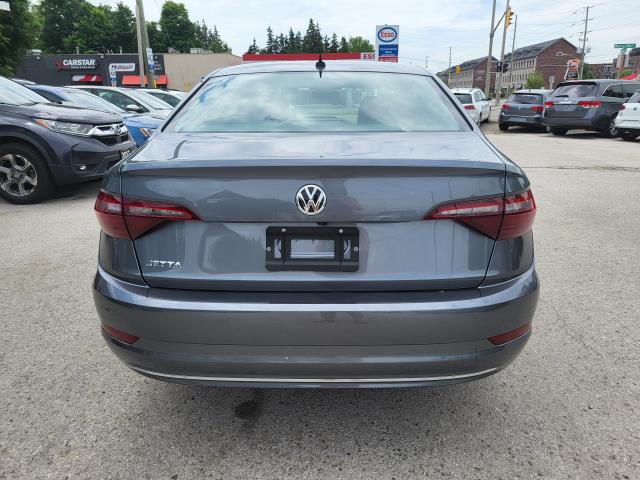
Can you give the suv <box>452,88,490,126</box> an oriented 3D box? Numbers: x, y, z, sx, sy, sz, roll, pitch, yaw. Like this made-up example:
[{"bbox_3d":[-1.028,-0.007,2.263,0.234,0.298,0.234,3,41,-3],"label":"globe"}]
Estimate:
[{"bbox_3d":[6.400,-5.903,21.404,1.850,1.640,4.600,7,18,23],"label":"suv"}]

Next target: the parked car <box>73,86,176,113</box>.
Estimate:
[{"bbox_3d":[-4.800,-2.968,11.741,4.500,1.460,1.790,1,17,3],"label":"parked car"}]

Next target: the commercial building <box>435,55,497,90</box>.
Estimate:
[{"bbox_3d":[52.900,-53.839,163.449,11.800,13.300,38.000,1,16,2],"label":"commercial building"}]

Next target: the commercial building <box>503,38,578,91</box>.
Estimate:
[{"bbox_3d":[59.100,-46.328,133.843,11.600,14.800,34.000,1,17,2],"label":"commercial building"}]

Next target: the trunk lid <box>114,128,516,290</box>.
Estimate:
[{"bbox_3d":[-0.020,-0.128,1.740,1.290,0.480,0.540,0,16,1],"label":"trunk lid"}]

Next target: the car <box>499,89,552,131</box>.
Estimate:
[{"bbox_3d":[8.478,-4.921,18.350,1.800,1.475,4.300,14,22,40],"label":"car"}]

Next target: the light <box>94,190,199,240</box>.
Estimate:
[{"bbox_3d":[-0.645,-0.093,1.762,0.480,0.155,0.300,0,17,1],"label":"light"}]

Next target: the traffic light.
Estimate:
[{"bbox_3d":[11.294,-13.174,28.500,0.400,1.000,0.450,1,17,2],"label":"traffic light"}]

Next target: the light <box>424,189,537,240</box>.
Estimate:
[{"bbox_3d":[0.590,-0.093,1.762,0.480,0.155,0.300,0,17,1],"label":"light"}]

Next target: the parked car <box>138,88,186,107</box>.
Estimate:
[{"bbox_3d":[-4.500,-3.676,14.137,4.500,1.470,1.800,2,17,7],"label":"parked car"}]

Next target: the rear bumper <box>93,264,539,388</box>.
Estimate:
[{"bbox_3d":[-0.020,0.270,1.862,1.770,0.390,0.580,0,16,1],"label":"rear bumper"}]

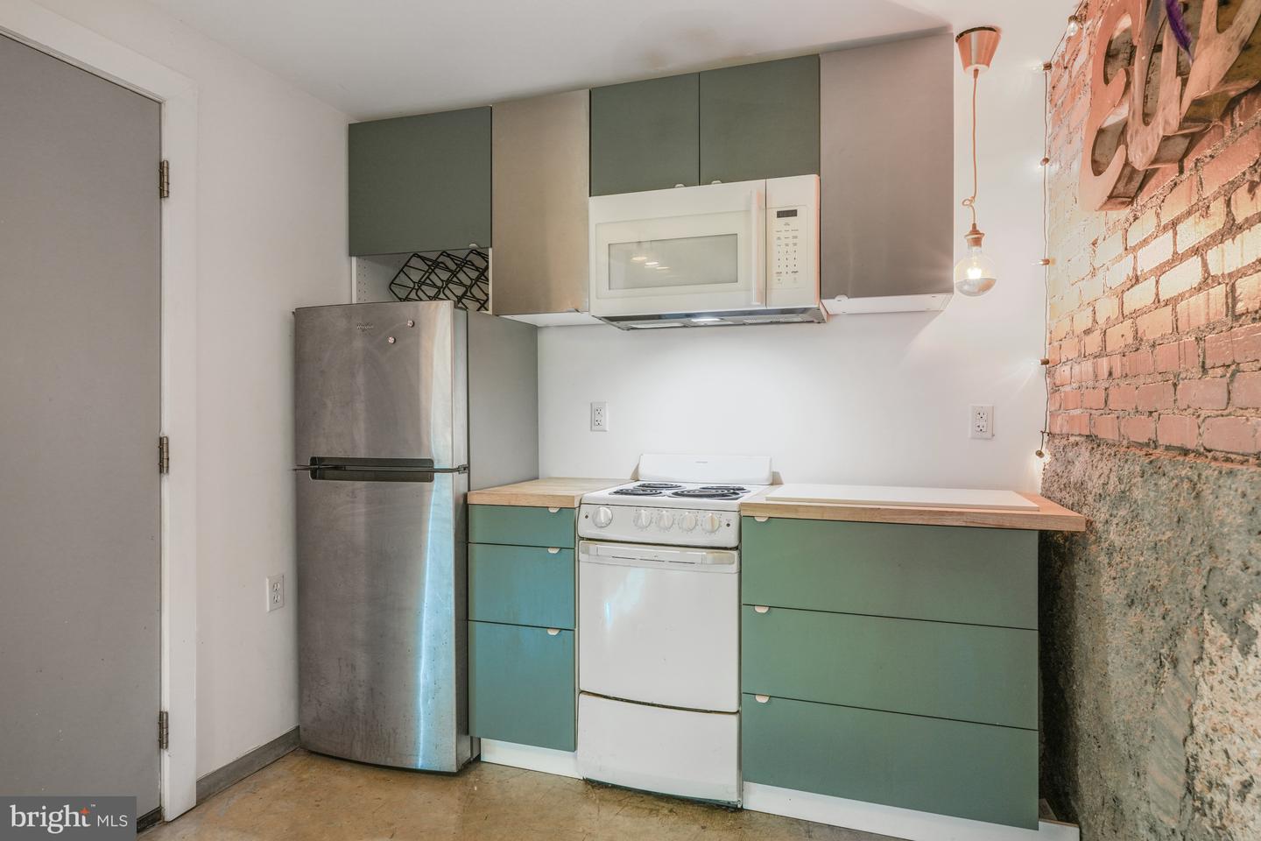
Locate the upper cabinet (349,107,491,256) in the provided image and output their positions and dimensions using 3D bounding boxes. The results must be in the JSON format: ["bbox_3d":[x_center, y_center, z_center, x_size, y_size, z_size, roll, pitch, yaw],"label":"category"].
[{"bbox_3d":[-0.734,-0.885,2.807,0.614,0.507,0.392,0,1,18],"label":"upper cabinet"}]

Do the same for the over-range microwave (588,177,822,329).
[{"bbox_3d":[0.283,-0.558,2.466,0.758,0.409,0.420,0,1,18],"label":"over-range microwave"}]

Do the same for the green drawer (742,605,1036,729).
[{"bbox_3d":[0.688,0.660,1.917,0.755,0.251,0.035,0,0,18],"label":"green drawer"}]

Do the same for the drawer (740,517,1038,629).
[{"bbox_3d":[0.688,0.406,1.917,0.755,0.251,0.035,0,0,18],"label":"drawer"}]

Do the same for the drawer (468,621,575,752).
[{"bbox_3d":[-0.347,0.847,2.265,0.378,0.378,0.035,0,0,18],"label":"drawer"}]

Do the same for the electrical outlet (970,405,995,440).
[{"bbox_3d":[1.198,0.008,2.386,0.072,0.115,0.010,0,0,18],"label":"electrical outlet"}]

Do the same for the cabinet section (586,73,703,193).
[{"bbox_3d":[0.048,-0.943,2.350,0.377,0.378,0.022,0,0,18],"label":"cabinet section"}]

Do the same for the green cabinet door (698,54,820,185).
[{"bbox_3d":[0.409,-0.947,2.241,0.378,0.374,0.020,0,1,18],"label":"green cabinet door"}]

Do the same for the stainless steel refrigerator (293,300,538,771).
[{"bbox_3d":[-0.753,0.383,2.603,0.610,1.522,0.685,0,1,18],"label":"stainless steel refrigerator"}]

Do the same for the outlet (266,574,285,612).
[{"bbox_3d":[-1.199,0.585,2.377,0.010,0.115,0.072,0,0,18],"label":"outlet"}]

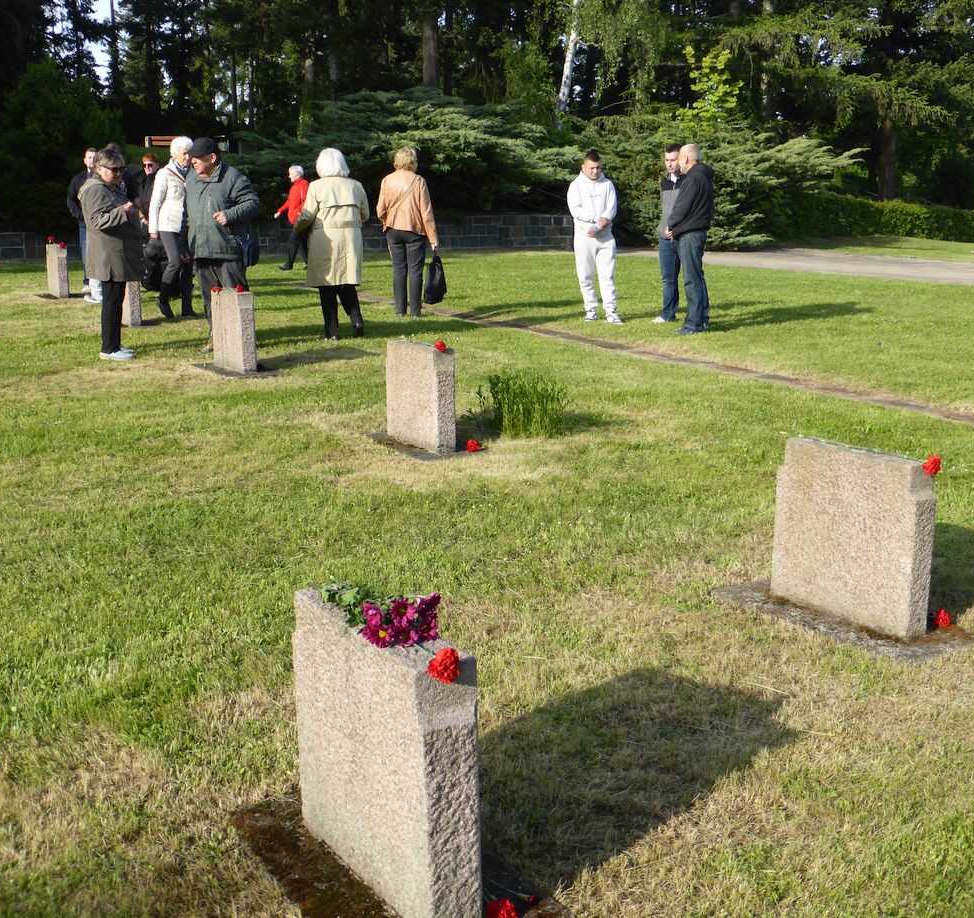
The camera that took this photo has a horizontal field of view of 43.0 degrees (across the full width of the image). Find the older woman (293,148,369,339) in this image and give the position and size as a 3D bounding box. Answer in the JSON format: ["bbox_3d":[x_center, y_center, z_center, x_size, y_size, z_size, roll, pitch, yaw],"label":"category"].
[{"bbox_3d":[-1.363,-1.913,11.005,0.640,1.645,0.460,1,13,3],"label":"older woman"}]

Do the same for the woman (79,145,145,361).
[{"bbox_3d":[-2.947,-1.634,9.839,0.500,1.650,0.440,4,14,17],"label":"woman"}]

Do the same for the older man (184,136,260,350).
[{"bbox_3d":[-2.215,-1.801,10.393,0.600,1.740,0.430,10,16,36],"label":"older man"}]

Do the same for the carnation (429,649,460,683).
[{"bbox_3d":[-0.083,0.398,2.374,0.063,0.063,0.058,-9,28,-33],"label":"carnation"}]

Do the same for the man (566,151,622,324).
[{"bbox_3d":[1.089,-2.236,12.485,0.540,1.700,0.360,-3,13,-11],"label":"man"}]

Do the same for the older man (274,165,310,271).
[{"bbox_3d":[-3.002,-3.756,19.207,0.650,1.585,0.500,-3,13,-11],"label":"older man"}]

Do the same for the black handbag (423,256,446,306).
[{"bbox_3d":[-0.524,-1.827,12.600,0.150,0.490,0.280,8,15,31],"label":"black handbag"}]

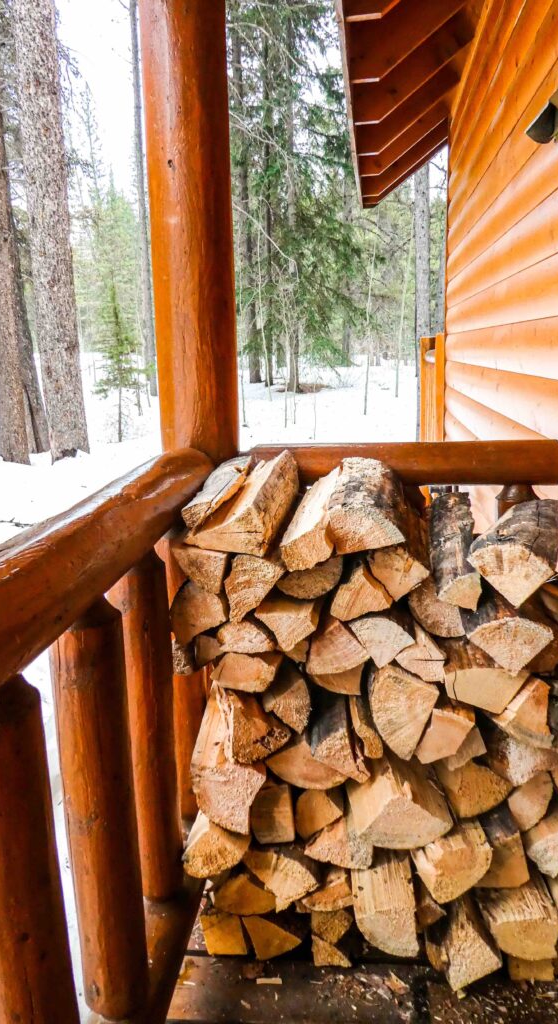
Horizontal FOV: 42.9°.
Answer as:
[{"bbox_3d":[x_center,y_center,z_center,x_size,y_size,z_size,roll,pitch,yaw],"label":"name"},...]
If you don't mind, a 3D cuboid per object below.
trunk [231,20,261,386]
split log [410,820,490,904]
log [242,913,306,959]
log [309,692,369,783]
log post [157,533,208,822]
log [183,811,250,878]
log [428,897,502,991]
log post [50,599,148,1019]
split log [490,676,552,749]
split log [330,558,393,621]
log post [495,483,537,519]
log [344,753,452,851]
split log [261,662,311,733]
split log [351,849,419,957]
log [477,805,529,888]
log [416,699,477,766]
[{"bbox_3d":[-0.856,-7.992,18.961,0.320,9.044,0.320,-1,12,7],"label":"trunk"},{"bbox_3d":[0.313,0.558,1.377,0.131,0.110,0.410,0,13,8],"label":"split log"},{"bbox_3d":[0.016,0.718,1.476,0.117,0.101,0.410,0,13,8],"label":"log"},{"bbox_3d":[0.117,0.373,1.395,0.100,0.102,0.380,-1,13,4],"label":"log"},{"bbox_3d":[-0.188,0.350,1.434,0.070,0.625,0.070,0,13,7],"label":"log post"},{"bbox_3d":[-0.091,0.576,1.479,0.123,0.118,0.380,0,13,7],"label":"log"},{"bbox_3d":[0.351,0.689,1.385,0.099,0.167,0.410,0,13,8],"label":"log"},{"bbox_3d":[-0.238,0.433,0.998,0.088,0.639,0.088,2,13,7],"label":"log post"},{"bbox_3d":[0.408,0.270,1.309,0.092,0.120,0.410,0,13,8],"label":"split log"},{"bbox_3d":[0.164,0.088,1.333,0.097,0.097,0.380,0,13,9],"label":"split log"},{"bbox_3d":[0.578,0.300,1.766,0.105,0.750,0.105,0,13,7],"label":"log post"},{"bbox_3d":[0.244,0.485,1.431,0.166,0.114,0.420,0,13,7],"label":"log"},{"bbox_3d":[0.037,0.272,1.378,0.082,0.118,0.400,0,13,7],"label":"split log"},{"bbox_3d":[0.211,0.671,1.417,0.112,0.116,0.410,0,13,8],"label":"split log"},{"bbox_3d":[0.394,0.541,1.364,0.093,0.099,0.380,0,13,7],"label":"log"},{"bbox_3d":[0.297,0.321,1.357,0.095,0.108,0.400,0,13,7],"label":"log"}]

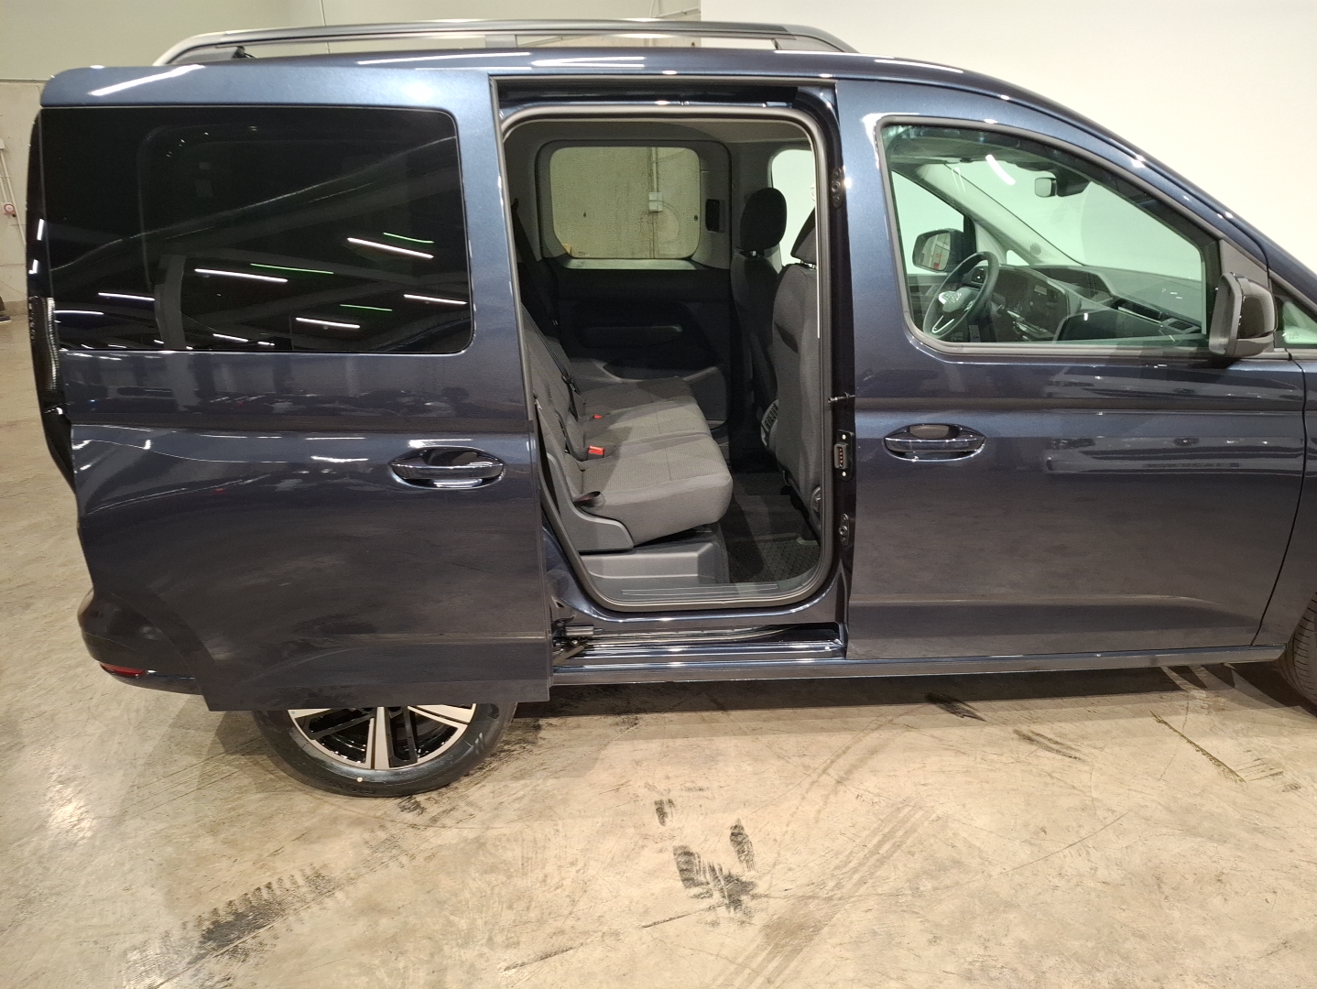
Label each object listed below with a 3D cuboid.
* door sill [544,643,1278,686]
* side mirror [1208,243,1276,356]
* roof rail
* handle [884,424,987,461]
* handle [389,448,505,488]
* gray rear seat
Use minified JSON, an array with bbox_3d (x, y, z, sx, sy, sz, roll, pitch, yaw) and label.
[{"bbox_3d":[0.671,0.435,2.302,1.975,0.081,0.090,-2,19,-2],"label":"door sill"},{"bbox_3d":[1.288,-0.438,1.959,0.225,0.255,0.230,-2,19,-2],"label":"side mirror"},{"bbox_3d":[-0.342,-1.009,1.960,1.580,0.088,0.060,-2,19,-2],"label":"roof rail"},{"bbox_3d":[0.644,-0.121,2.047,0.236,0.084,0.060,-2,19,-2],"label":"handle"},{"bbox_3d":[-0.457,-0.058,1.901,0.241,0.085,0.060,-2,19,-2],"label":"handle"},{"bbox_3d":[-0.193,-0.446,2.871,0.725,0.830,1.270,-2,19,-2],"label":"gray rear seat"}]

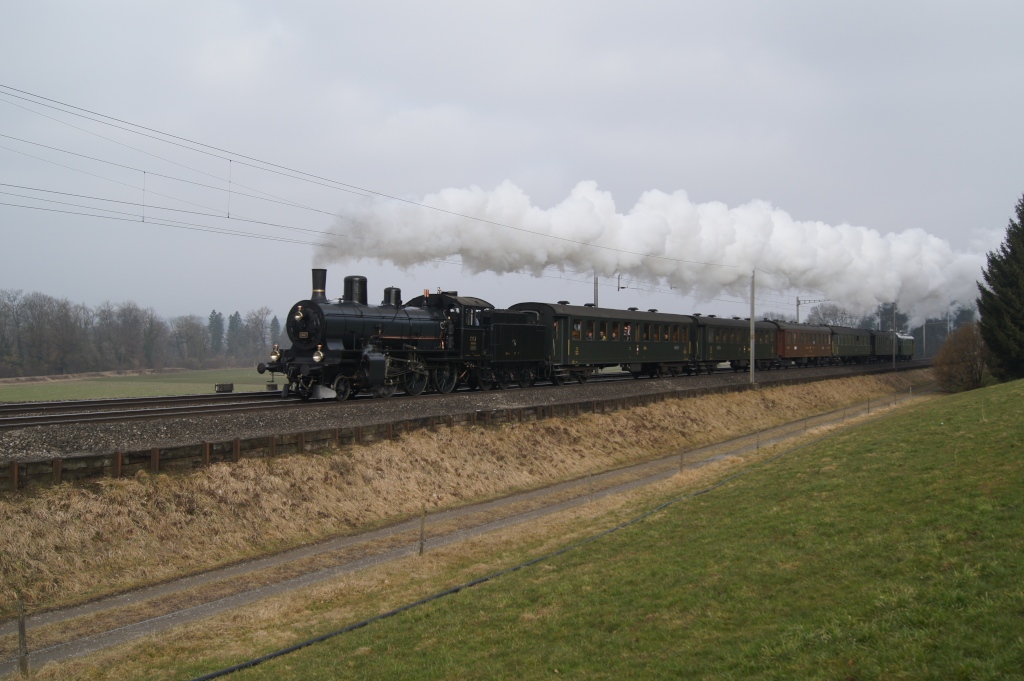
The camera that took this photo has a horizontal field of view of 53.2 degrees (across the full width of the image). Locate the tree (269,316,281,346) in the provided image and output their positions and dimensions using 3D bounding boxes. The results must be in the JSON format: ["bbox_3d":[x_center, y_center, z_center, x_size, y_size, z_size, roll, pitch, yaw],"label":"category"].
[{"bbox_3d":[-84.615,-0.321,365.000,4.100,16.837,4.100,0,0,0],"label":"tree"}]

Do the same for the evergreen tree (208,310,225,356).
[{"bbox_3d":[-89.528,-0.757,310.000,4.800,16.663,4.800,0,0,0],"label":"evergreen tree"}]

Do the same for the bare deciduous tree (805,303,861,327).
[{"bbox_3d":[72.268,-0.843,230.000,12.100,15.173,11.000,0,0,0],"label":"bare deciduous tree"}]

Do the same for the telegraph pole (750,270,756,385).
[{"bbox_3d":[15.139,-0.817,64.300,0.240,7.164,0.240,0,0,29],"label":"telegraph pole"}]

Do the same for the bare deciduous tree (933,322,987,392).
[{"bbox_3d":[44.271,1.727,101.000,5.600,6.811,5.600,0,0,0],"label":"bare deciduous tree"}]

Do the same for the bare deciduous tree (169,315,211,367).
[{"bbox_3d":[-91.121,0.071,290.000,11.300,15.163,10.500,0,0,0],"label":"bare deciduous tree"}]

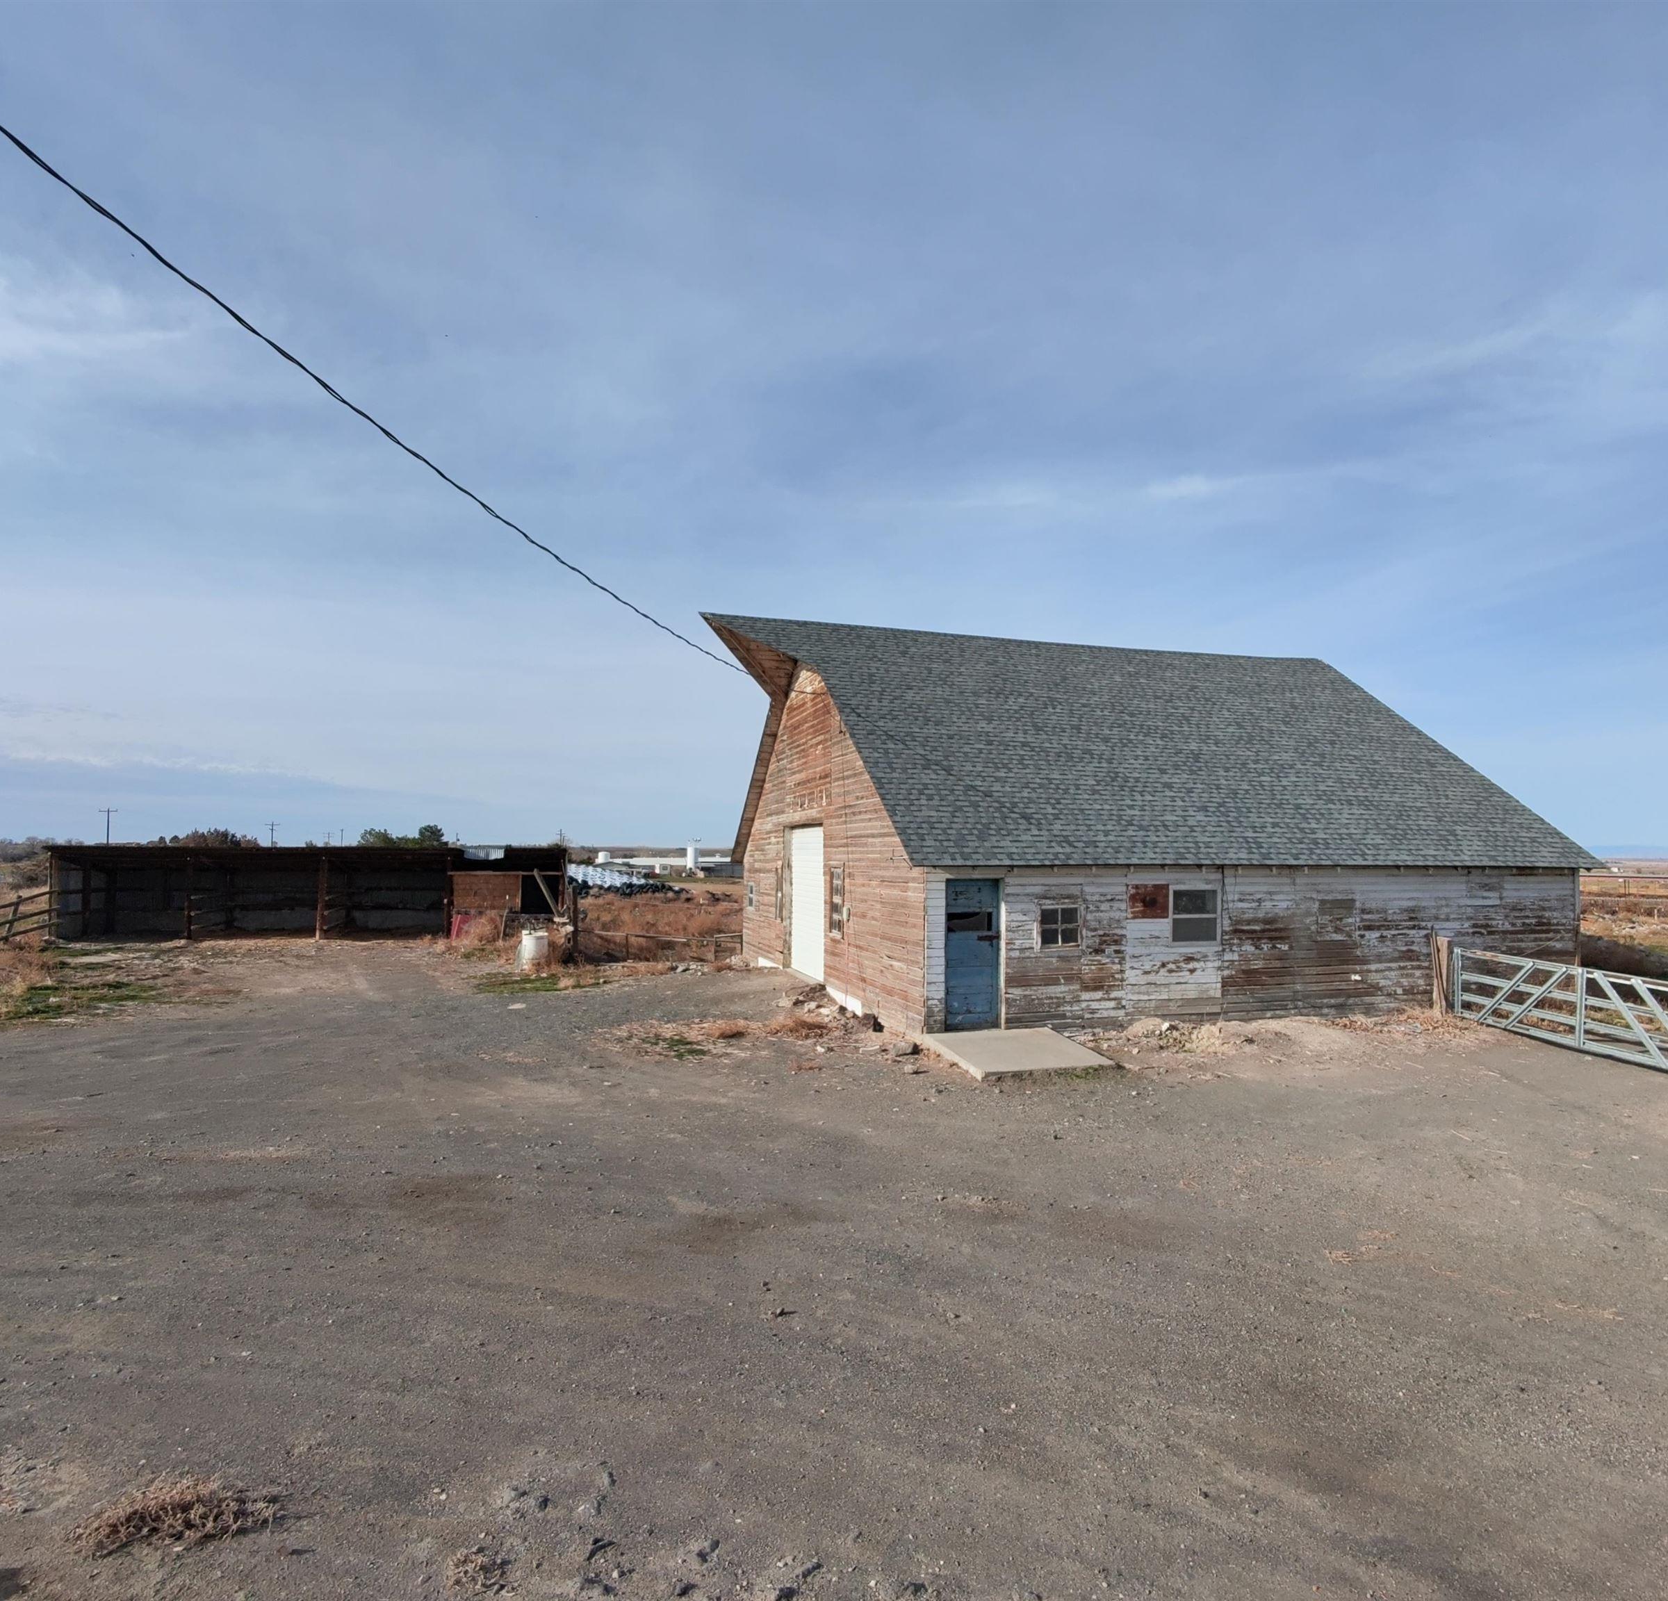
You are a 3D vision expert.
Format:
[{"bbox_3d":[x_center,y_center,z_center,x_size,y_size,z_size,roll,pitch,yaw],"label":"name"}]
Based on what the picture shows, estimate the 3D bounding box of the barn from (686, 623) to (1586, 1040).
[{"bbox_3d":[4.484,0.119,21.049,14.838,7.210,12.765,1,-4,-17],"label":"barn"}]

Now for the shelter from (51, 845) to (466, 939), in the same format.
[{"bbox_3d":[-16.918,2.826,30.203,10.900,2.600,3.200,1,-3,-9],"label":"shelter"}]

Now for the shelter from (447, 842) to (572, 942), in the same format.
[{"bbox_3d":[-10.919,3.108,33.439,3.660,2.770,4.400,1,-4,-14],"label":"shelter"}]

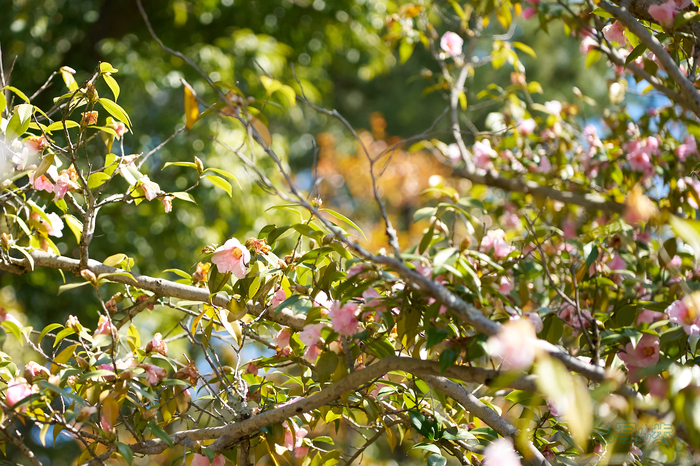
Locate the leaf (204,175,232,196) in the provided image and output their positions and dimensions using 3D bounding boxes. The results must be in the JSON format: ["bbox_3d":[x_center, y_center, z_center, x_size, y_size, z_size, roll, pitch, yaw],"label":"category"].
[{"bbox_3d":[-0.237,-0.086,3.500,0.062,0.022,0.016,38,-41,6],"label":"leaf"}]

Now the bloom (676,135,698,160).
[{"bbox_3d":[0.745,-0.189,4.300,0.046,0.056,0.044,-2,-7,18],"label":"bloom"}]

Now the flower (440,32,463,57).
[{"bbox_3d":[0.219,-0.407,4.200,0.049,0.053,0.038,-2,-7,18],"label":"flower"}]

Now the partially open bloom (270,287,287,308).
[{"bbox_3d":[-0.110,0.102,3.000,0.031,0.036,0.032,-1,-7,6],"label":"partially open bloom"}]

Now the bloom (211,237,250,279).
[{"bbox_3d":[-0.178,0.037,2.900,0.060,0.060,0.046,4,5,-27],"label":"bloom"}]

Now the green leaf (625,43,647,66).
[{"bbox_3d":[0.536,-0.334,3.650,0.023,0.064,0.014,37,-7,39],"label":"green leaf"}]

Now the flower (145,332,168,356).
[{"bbox_3d":[-0.314,0.181,3.150,0.038,0.039,0.036,-1,3,6],"label":"flower"}]

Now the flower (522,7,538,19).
[{"bbox_3d":[0.371,-0.454,4.000,0.034,0.027,0.030,-4,10,33],"label":"flower"}]

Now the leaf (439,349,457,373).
[{"bbox_3d":[0.149,0.198,3.000,0.026,0.043,0.012,6,-6,1],"label":"leaf"}]

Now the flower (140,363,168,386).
[{"bbox_3d":[-0.292,0.210,2.900,0.042,0.034,0.036,5,15,-33],"label":"flower"}]

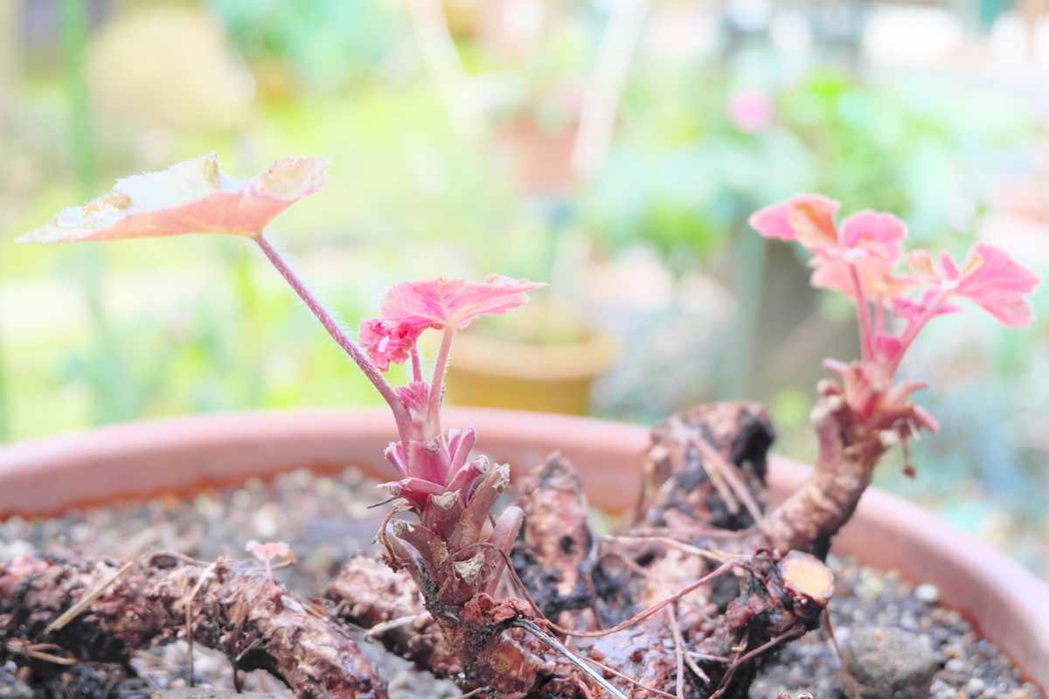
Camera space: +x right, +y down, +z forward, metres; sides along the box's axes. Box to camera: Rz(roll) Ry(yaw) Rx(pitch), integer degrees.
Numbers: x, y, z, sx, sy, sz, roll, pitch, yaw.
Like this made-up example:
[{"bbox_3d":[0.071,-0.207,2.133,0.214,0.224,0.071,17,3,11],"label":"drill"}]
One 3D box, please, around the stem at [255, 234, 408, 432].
[{"bbox_3d":[-0.044,-0.005,0.360,0.006,0.057,0.005,-36,11,8],"label":"stem"}]

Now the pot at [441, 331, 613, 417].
[{"bbox_3d":[0.003,0.078,1.860,0.210,0.185,0.210,0,14,0],"label":"pot"}]

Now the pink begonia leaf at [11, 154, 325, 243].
[{"bbox_3d":[-0.082,-0.035,0.360,0.073,0.019,0.050,0,14,0],"label":"pink begonia leaf"}]

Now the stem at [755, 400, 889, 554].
[{"bbox_3d":[0.076,0.033,0.395,0.018,0.039,0.017,27,12,-7],"label":"stem"}]

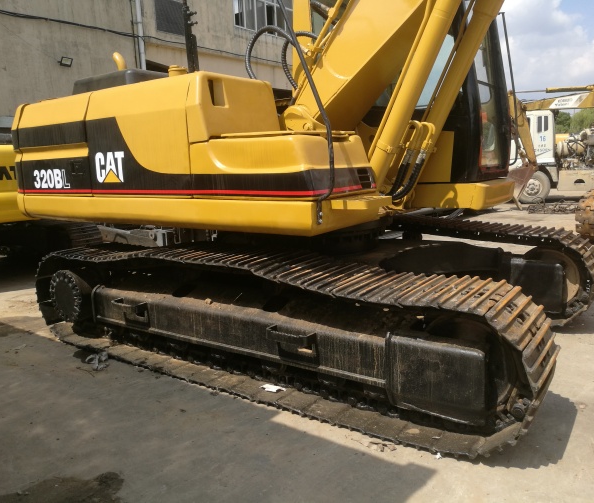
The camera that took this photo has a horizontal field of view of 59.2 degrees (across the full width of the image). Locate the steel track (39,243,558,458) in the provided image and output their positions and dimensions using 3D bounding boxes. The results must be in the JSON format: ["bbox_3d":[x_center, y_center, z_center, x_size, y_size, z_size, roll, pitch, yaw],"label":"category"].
[{"bbox_3d":[-0.485,0.515,4.080,4.470,0.870,0.700,5,12,35],"label":"steel track"}]

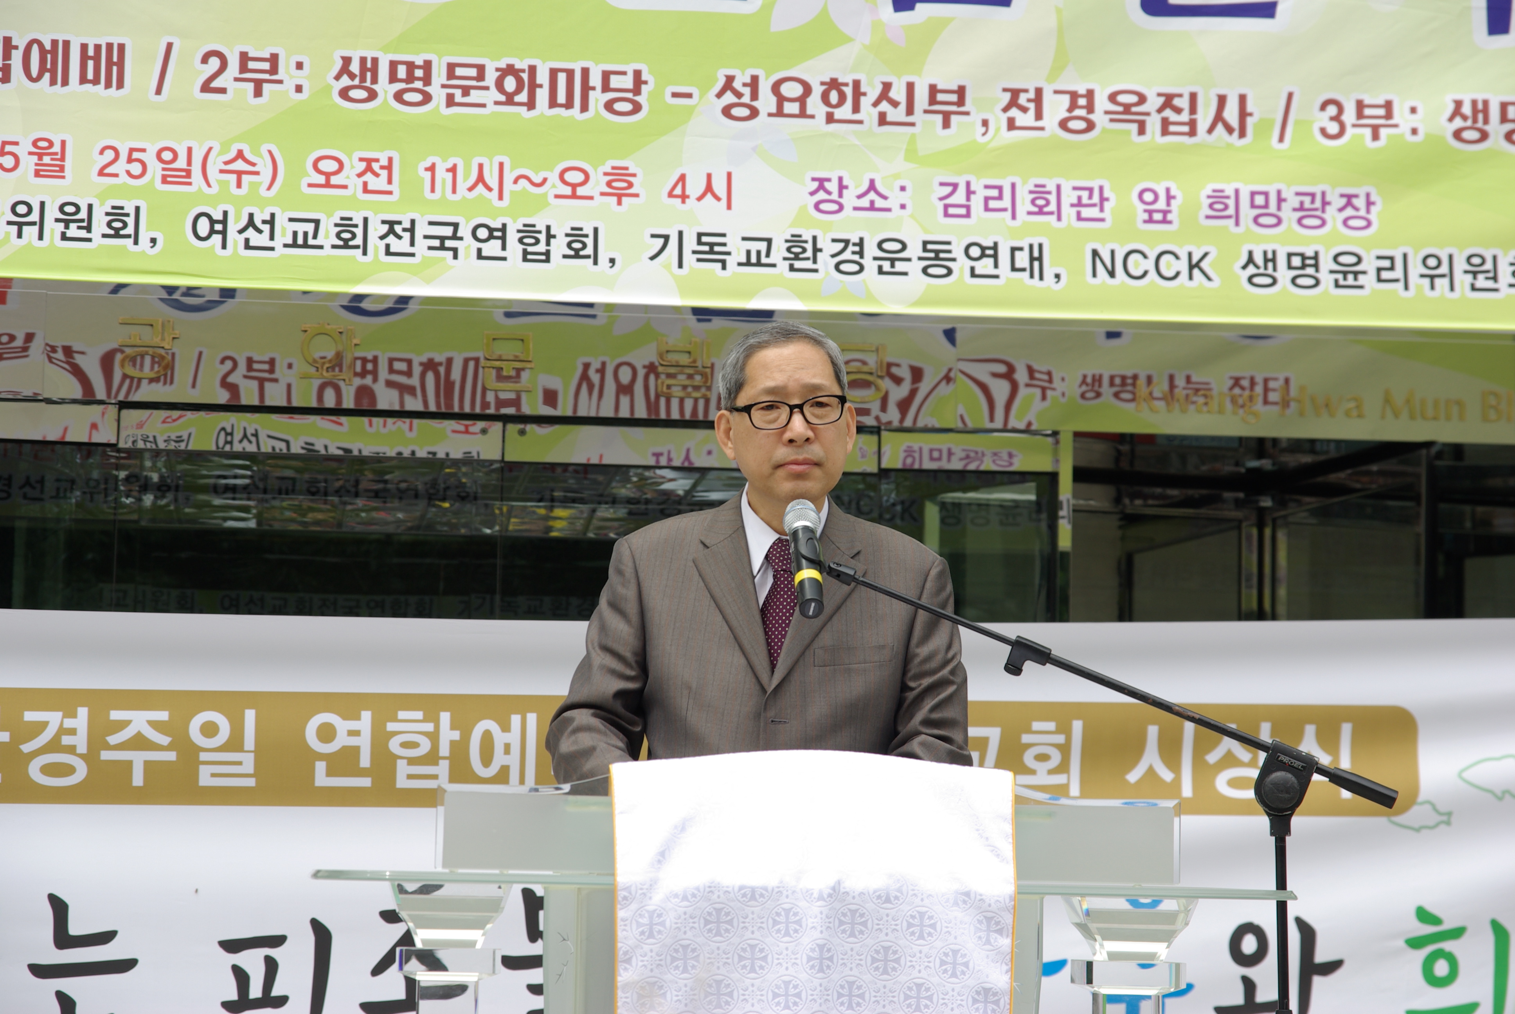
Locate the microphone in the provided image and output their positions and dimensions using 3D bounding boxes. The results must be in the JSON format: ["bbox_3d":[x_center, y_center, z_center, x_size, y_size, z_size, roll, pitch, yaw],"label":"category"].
[{"bbox_3d":[0.065,0.070,5.875,0.050,0.050,0.225,-2,34,-3],"label":"microphone"}]

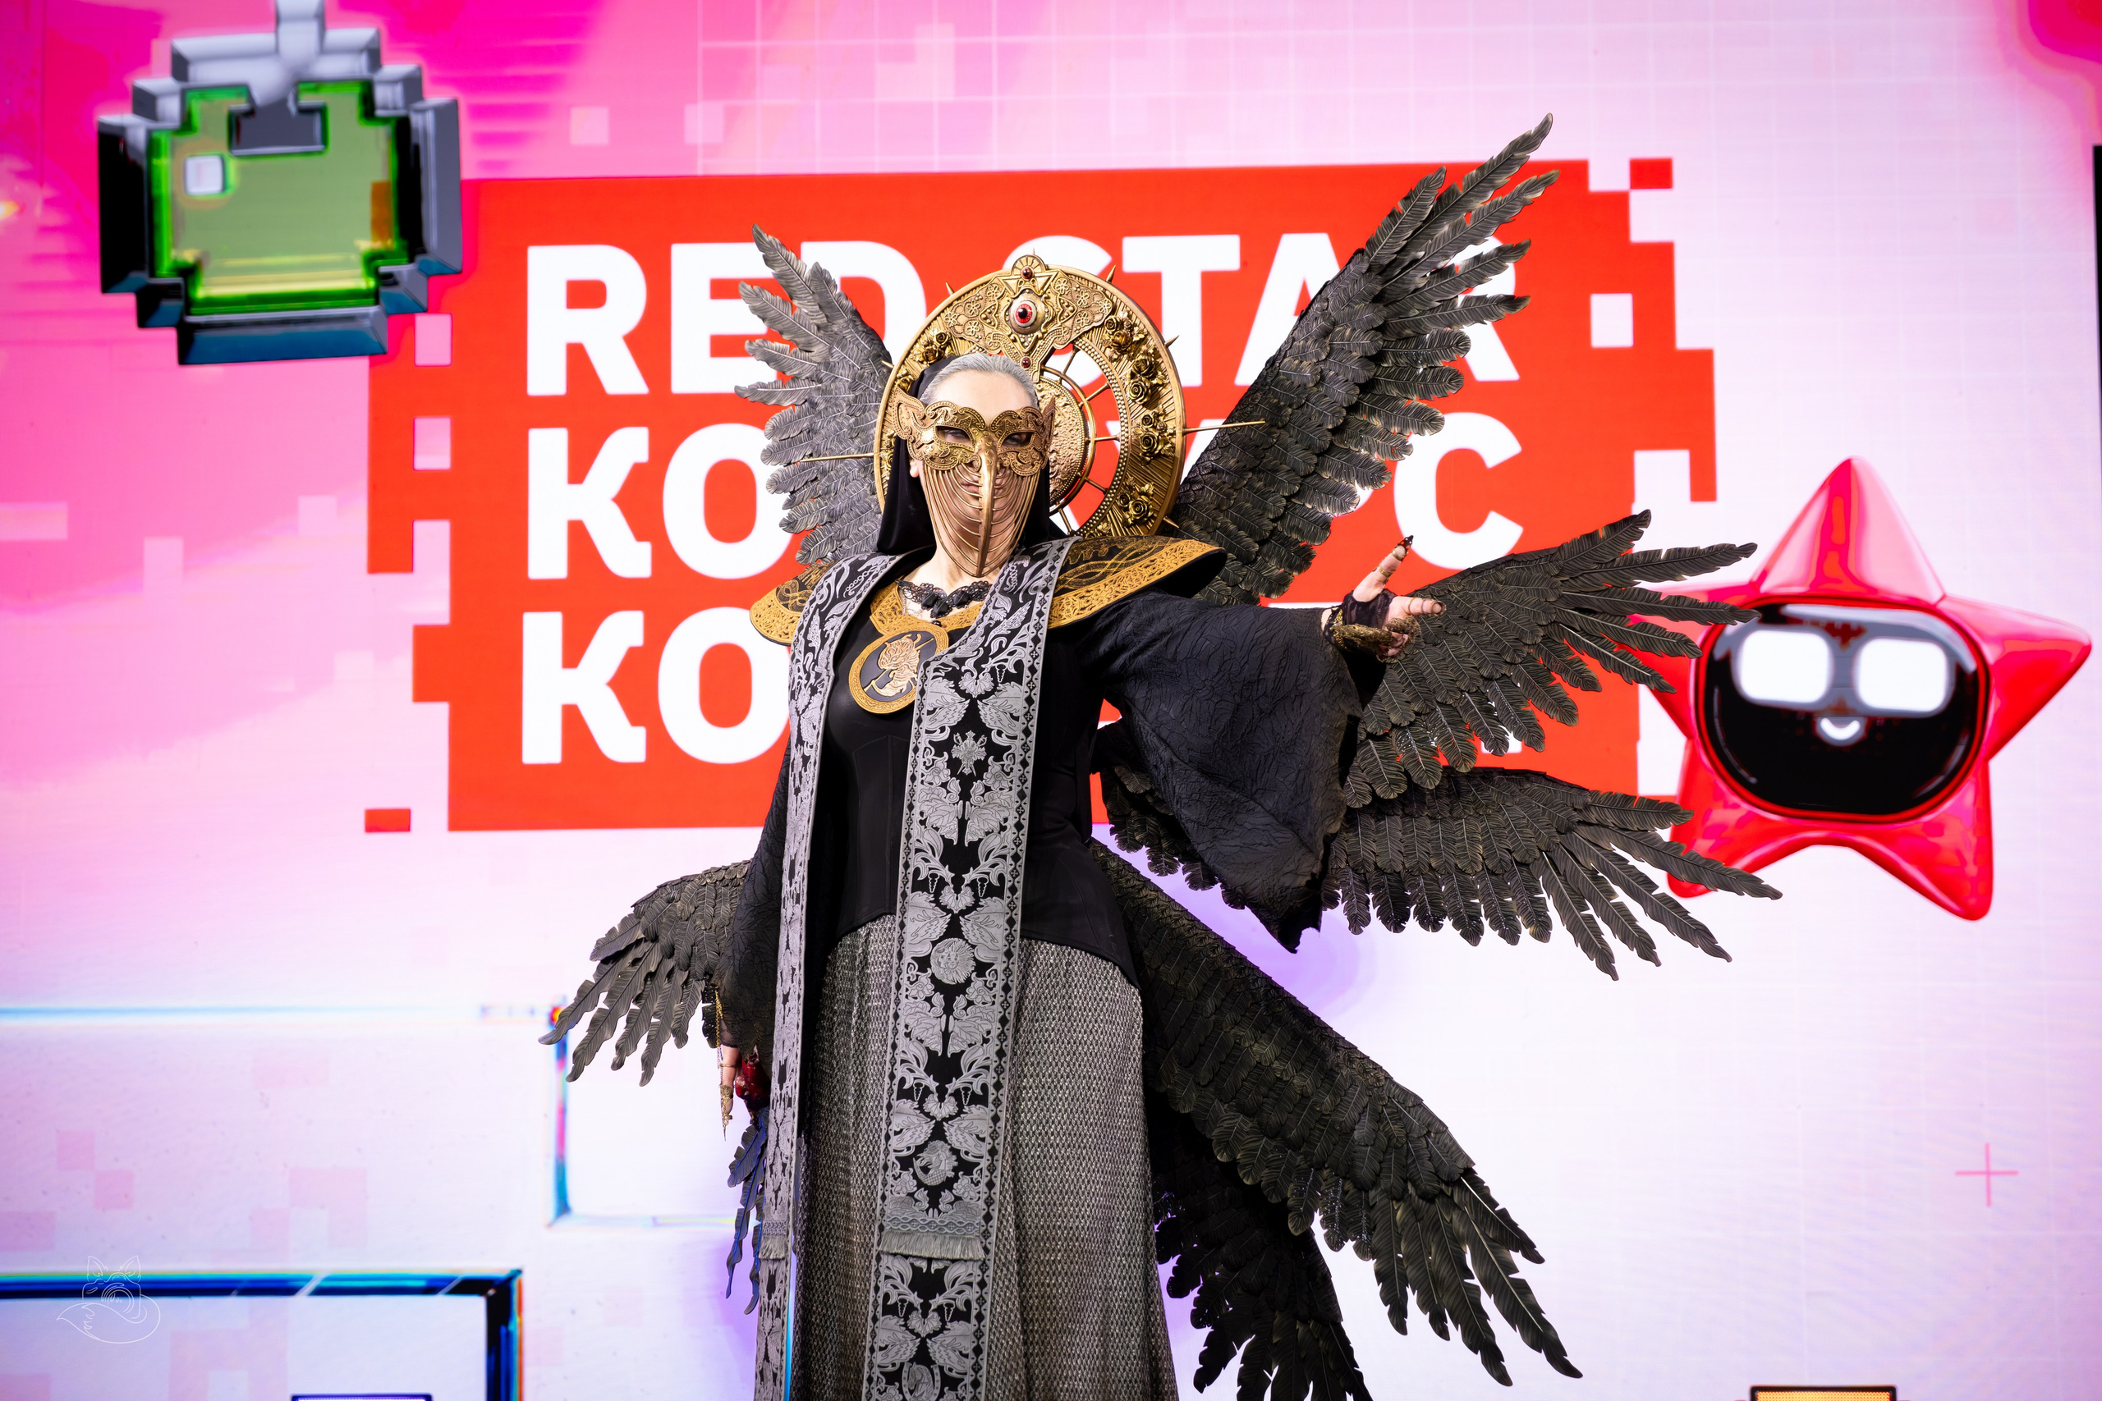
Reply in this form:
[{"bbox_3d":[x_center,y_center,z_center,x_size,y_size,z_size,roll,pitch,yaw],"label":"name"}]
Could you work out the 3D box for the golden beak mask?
[{"bbox_3d":[-0.095,-0.253,5.700,0.190,0.230,0.140,6,-9,-11],"label":"golden beak mask"}]

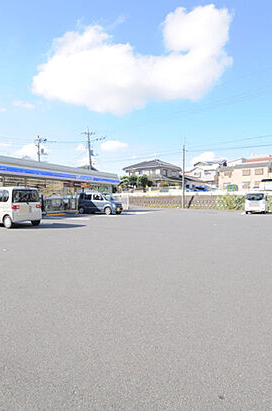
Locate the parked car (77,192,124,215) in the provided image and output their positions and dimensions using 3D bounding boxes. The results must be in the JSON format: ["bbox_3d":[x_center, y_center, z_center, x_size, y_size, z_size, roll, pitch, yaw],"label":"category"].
[{"bbox_3d":[-2.780,-0.182,19.806,3.395,1.645,1.475,1,2,29],"label":"parked car"}]

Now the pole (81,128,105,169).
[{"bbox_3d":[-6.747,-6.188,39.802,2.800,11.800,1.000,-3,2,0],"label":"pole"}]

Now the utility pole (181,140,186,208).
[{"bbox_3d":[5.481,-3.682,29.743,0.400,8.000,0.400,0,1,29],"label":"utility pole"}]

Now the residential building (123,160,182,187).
[{"bbox_3d":[3.600,-5.973,56.021,9.750,8.200,8.000,2,3,40],"label":"residential building"}]

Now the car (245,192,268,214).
[{"bbox_3d":[10.099,-0.151,21.507,1.480,1.650,3.400,0,1,29],"label":"car"}]

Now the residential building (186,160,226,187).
[{"bbox_3d":[15.810,-5.736,57.916,7.500,8.000,7.000,0,1,43],"label":"residential building"}]

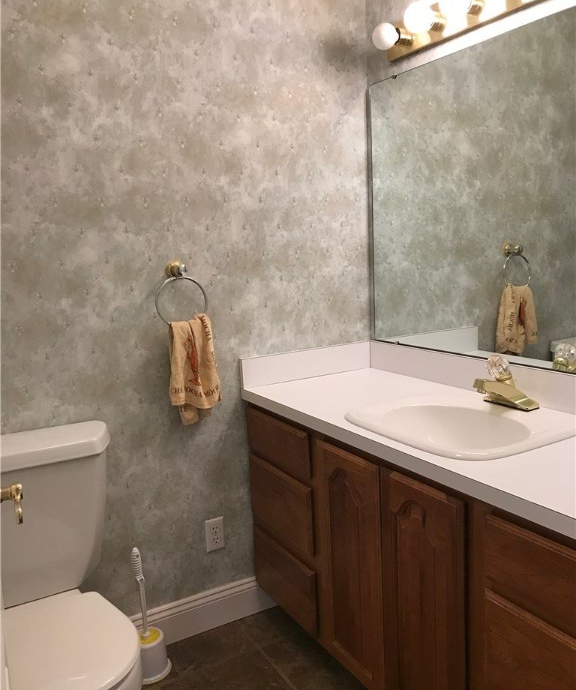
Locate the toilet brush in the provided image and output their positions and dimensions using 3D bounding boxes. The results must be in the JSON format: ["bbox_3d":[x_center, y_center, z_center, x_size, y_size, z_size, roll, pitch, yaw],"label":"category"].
[{"bbox_3d":[-0.450,0.830,1.952,0.132,0.424,0.132,-7,10,-30],"label":"toilet brush"}]

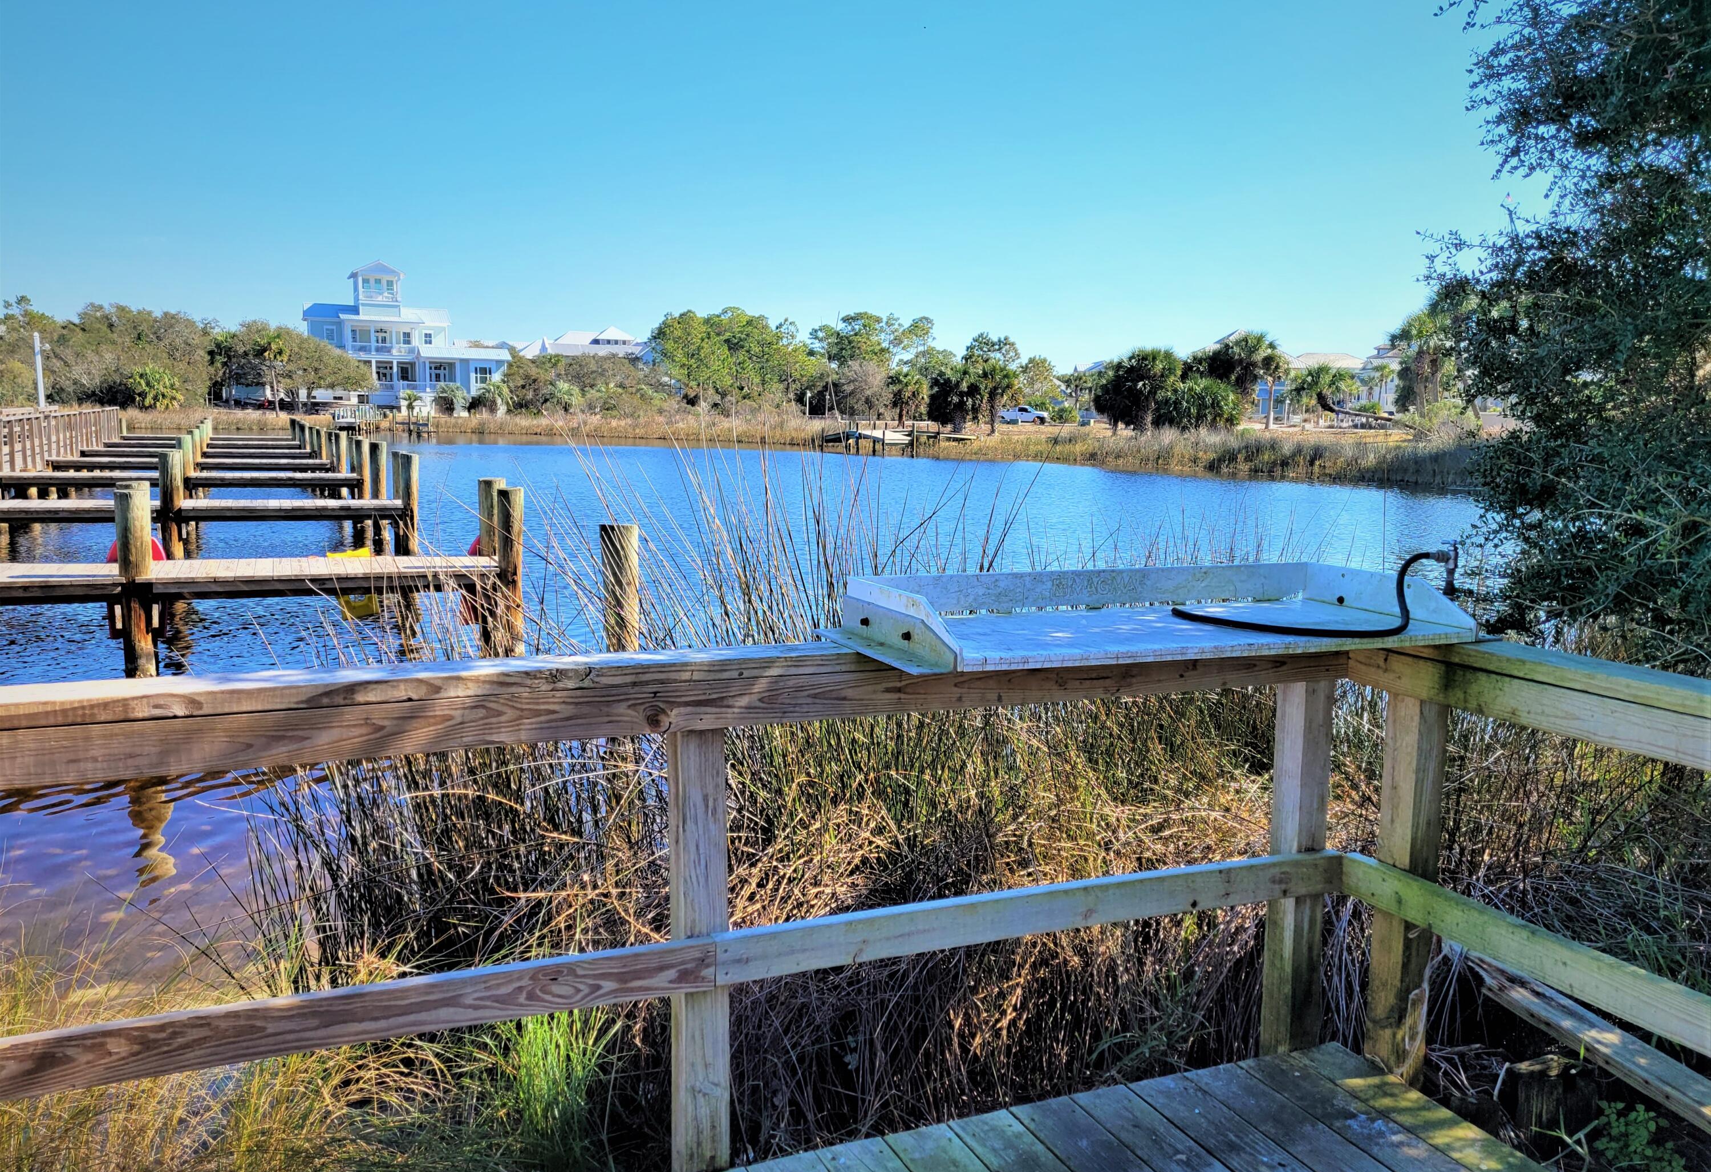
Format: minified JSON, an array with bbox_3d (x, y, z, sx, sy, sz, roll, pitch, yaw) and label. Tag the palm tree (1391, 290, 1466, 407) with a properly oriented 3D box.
[{"bbox_3d":[33.924,-13.590,76.000,4.417,7.664,4.417,0,8,0],"label":"palm tree"}]

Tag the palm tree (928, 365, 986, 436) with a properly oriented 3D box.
[{"bbox_3d":[6.399,-11.849,82.000,3.595,4.348,3.595,0,8,0],"label":"palm tree"}]

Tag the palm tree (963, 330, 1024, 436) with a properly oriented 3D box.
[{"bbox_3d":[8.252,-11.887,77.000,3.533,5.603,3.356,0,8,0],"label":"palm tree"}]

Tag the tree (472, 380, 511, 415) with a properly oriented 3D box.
[{"bbox_3d":[-30.621,-15.747,108.000,3.304,3.088,3.304,0,8,0],"label":"tree"}]

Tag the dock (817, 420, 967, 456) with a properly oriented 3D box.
[{"bbox_3d":[1.654,-6.924,60.000,6.600,1.700,4.800,3,8,18],"label":"dock"}]

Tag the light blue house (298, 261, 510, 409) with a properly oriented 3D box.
[{"bbox_3d":[-41.314,-22.817,118.000,17.000,14.000,12.000,-5,9,-31],"label":"light blue house"}]

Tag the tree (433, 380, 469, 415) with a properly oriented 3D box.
[{"bbox_3d":[-33.678,-15.601,107.000,2.837,3.059,2.837,0,8,0],"label":"tree"}]

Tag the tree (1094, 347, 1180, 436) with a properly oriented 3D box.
[{"bbox_3d":[16.685,-11.536,76.000,5.192,5.294,4.673,0,8,0],"label":"tree"}]

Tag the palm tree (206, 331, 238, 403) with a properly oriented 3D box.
[{"bbox_3d":[-56.716,-19.308,115.000,2.697,6.934,2.697,0,8,0],"label":"palm tree"}]

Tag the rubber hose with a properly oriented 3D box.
[{"bbox_3d":[0.950,0.005,2.586,0.560,0.144,0.310,0,8,0],"label":"rubber hose"}]

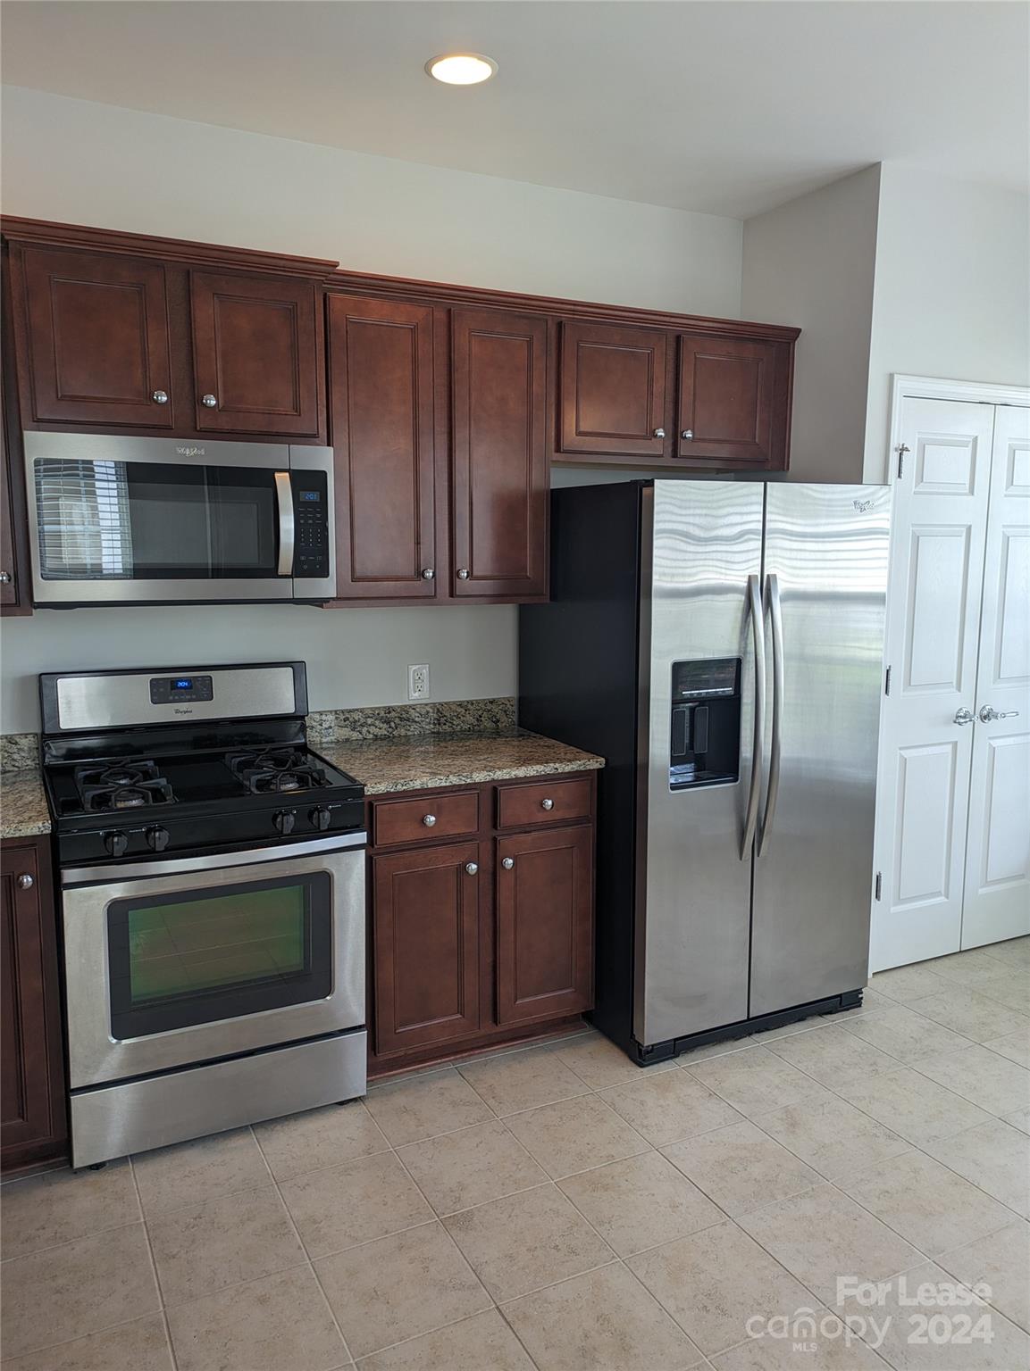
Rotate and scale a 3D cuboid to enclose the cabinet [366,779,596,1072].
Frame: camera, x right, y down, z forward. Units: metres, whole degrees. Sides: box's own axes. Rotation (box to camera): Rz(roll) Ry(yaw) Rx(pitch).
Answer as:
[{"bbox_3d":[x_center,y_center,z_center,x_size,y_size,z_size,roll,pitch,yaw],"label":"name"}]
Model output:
[{"bbox_3d":[-0.212,0.680,3.211,0.760,0.880,0.630,-4,9,-26],"label":"cabinet"}]

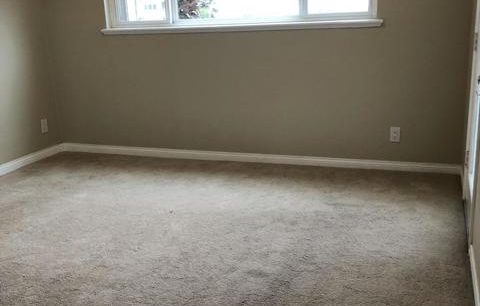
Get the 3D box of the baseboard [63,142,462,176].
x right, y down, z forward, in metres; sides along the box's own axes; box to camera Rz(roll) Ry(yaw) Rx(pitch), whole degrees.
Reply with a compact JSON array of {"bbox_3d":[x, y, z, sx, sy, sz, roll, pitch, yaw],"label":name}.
[{"bbox_3d":[-0.054,0.035,4.563,3.707,0.081,0.015,3,17,20],"label":"baseboard"}]

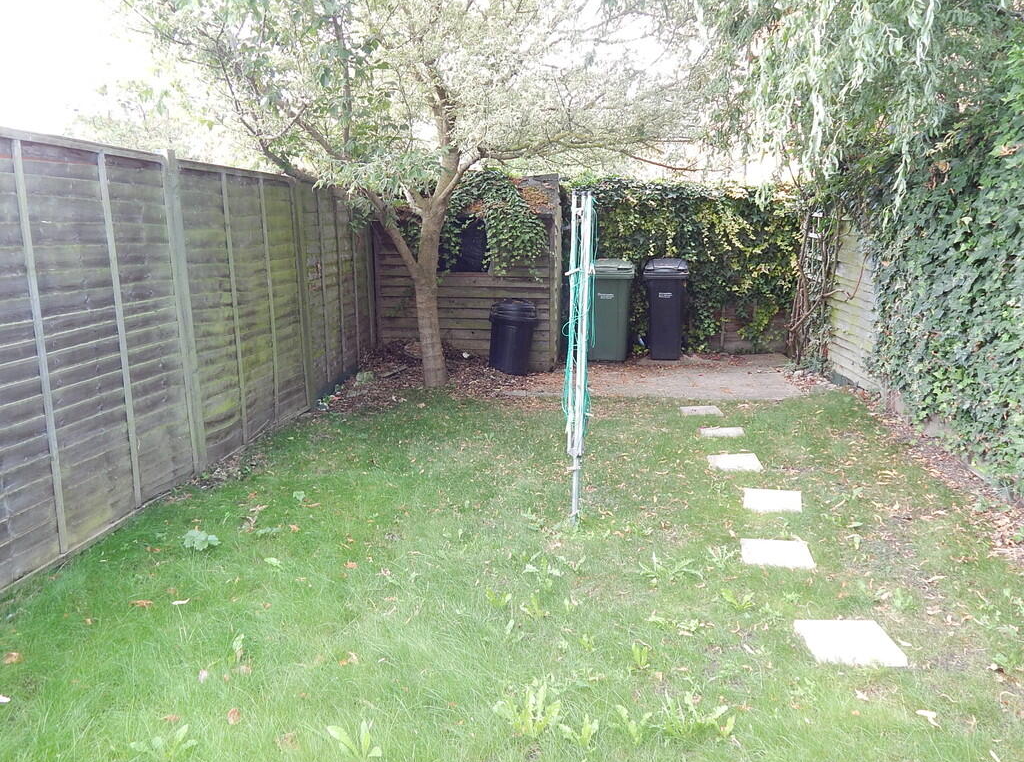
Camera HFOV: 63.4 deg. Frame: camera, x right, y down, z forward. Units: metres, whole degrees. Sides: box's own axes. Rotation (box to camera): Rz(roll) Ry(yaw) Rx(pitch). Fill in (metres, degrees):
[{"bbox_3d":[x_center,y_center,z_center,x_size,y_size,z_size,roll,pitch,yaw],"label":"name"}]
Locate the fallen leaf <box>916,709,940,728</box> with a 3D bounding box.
[{"bbox_3d":[1.239,1.004,2.464,0.071,0.020,0.086,0,11,2],"label":"fallen leaf"}]

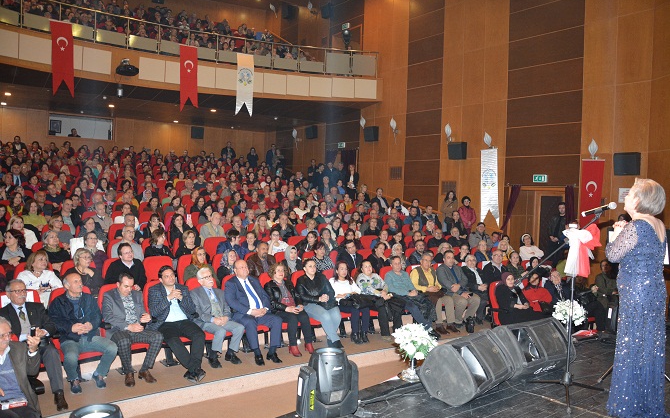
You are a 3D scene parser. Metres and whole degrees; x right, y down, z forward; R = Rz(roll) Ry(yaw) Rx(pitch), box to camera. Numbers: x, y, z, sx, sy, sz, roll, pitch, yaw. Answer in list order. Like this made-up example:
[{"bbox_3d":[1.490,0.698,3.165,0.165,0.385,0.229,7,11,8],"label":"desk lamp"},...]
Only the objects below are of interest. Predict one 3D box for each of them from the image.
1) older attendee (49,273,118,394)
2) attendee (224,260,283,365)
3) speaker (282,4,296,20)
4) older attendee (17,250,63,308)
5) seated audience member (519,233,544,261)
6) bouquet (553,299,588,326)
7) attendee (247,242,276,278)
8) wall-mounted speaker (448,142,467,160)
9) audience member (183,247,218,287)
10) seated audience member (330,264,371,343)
[{"bbox_3d":[-2.963,1.380,5.813,0.620,1.220,0.850,-1,3,-41],"label":"older attendee"},{"bbox_3d":[-1.122,1.354,6.779,0.600,1.280,0.850,-1,3,-41],"label":"attendee"},{"bbox_3d":[-1.628,-7.110,18.172,0.260,0.450,0.400,-1,3,-40],"label":"speaker"},{"bbox_3d":[-3.647,1.144,6.274,0.580,1.200,0.820,-1,3,-44],"label":"older attendee"},{"bbox_3d":[3.913,1.136,9.900,0.580,1.240,0.820,1,2,-7],"label":"seated audience member"},{"bbox_3d":[2.588,1.140,5.530,0.370,0.310,0.370,1,2,0],"label":"bouquet"},{"bbox_3d":[-1.123,1.186,8.027,0.560,1.270,0.800,1,2,-29],"label":"attendee"},{"bbox_3d":[3.083,-1.444,12.609,0.260,0.450,0.400,-1,3,-40],"label":"wall-mounted speaker"},{"bbox_3d":[-1.892,1.182,7.418,0.550,1.200,0.800,-1,3,-41],"label":"audience member"},{"bbox_3d":[0.239,1.412,7.750,0.520,1.190,0.850,0,3,-27],"label":"seated audience member"}]

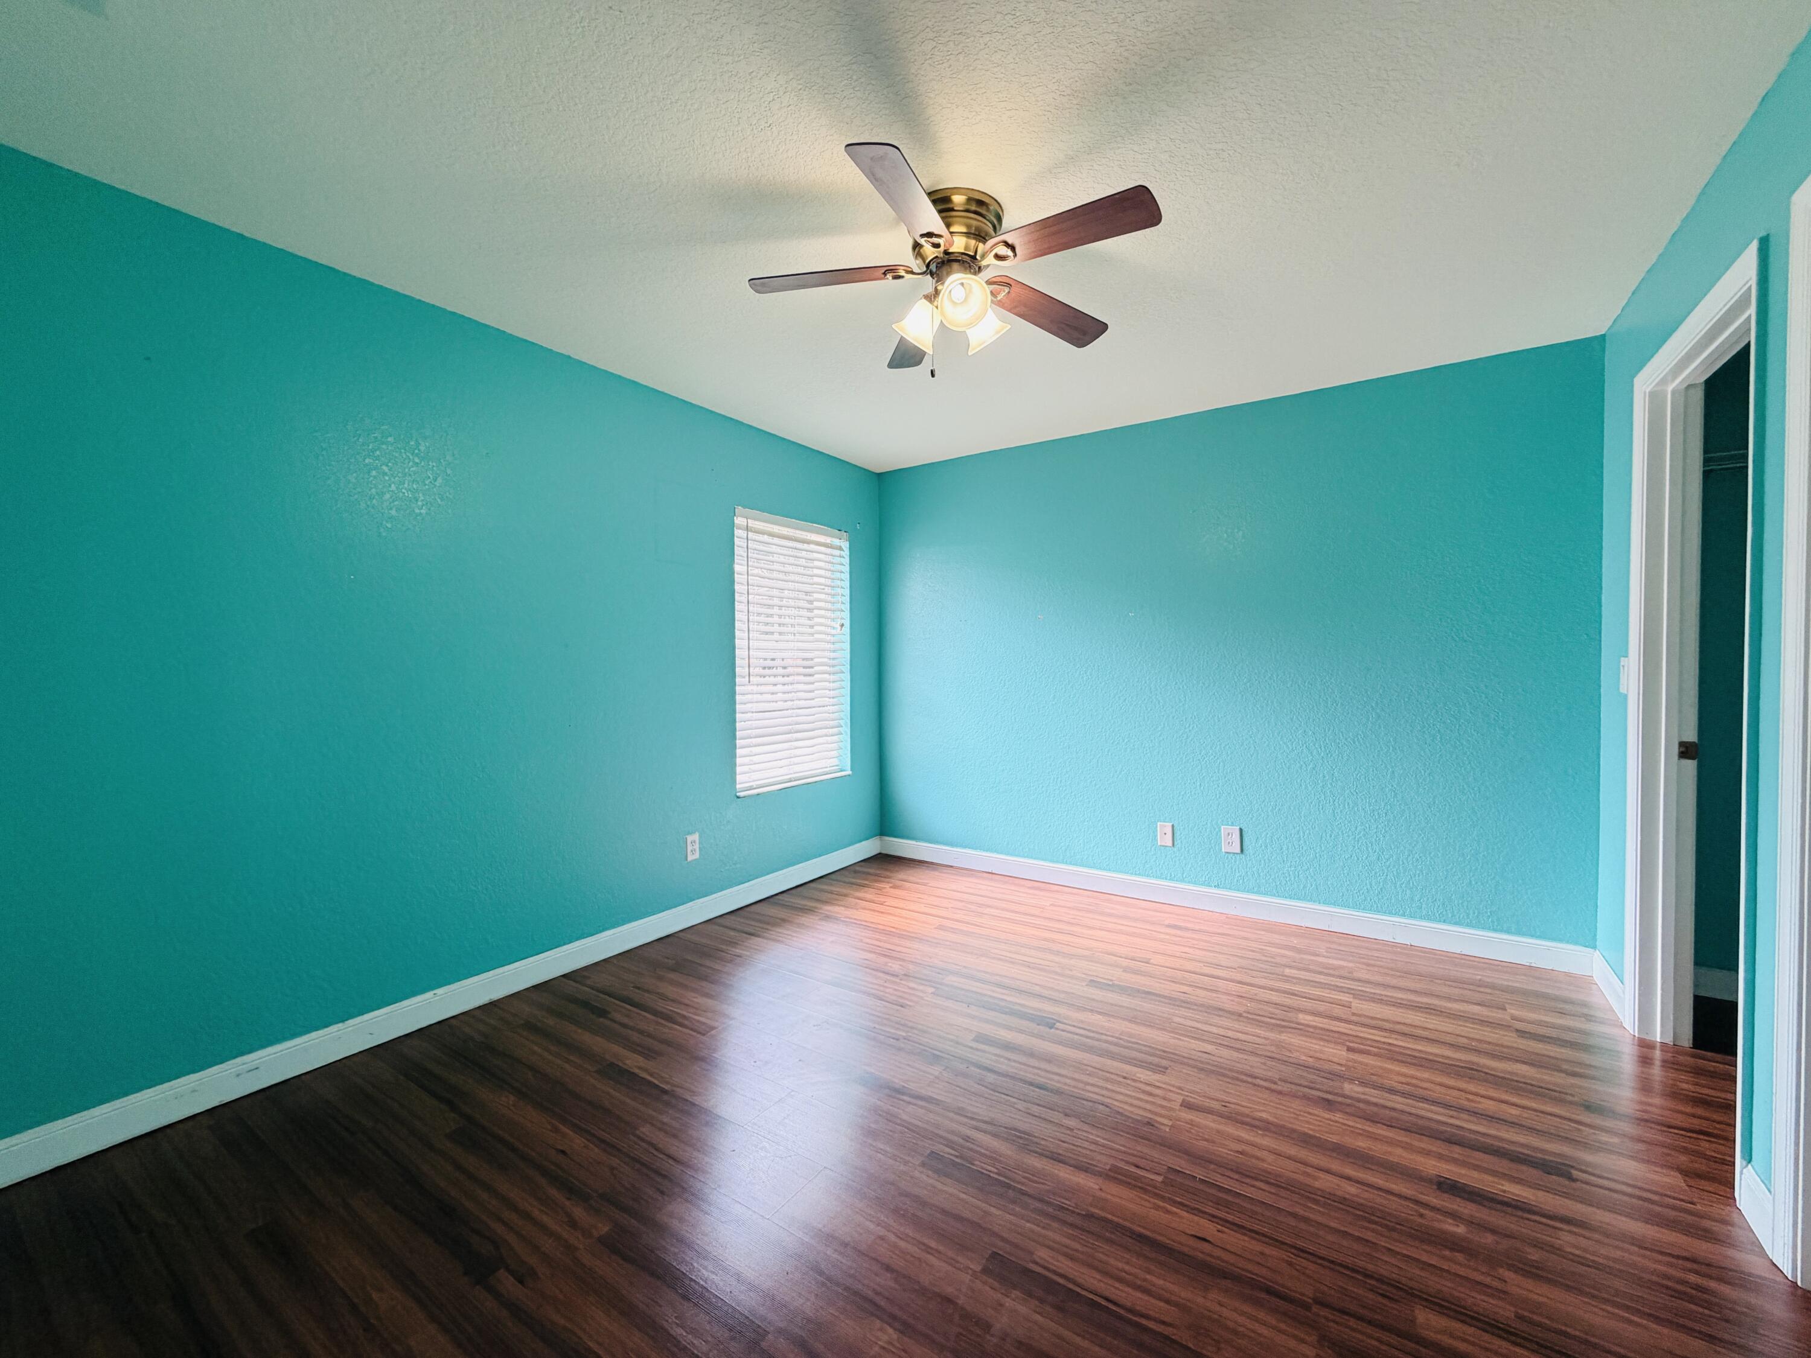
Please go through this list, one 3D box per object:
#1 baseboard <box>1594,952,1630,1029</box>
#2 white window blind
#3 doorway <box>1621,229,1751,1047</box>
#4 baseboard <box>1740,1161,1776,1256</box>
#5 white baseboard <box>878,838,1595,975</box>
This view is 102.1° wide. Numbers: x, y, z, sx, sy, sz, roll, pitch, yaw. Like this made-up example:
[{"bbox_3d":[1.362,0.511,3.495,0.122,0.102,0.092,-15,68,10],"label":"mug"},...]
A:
[{"bbox_3d":[2.505,1.100,2.612,0.018,0.112,0.474,1,2,34],"label":"baseboard"},{"bbox_3d":[-0.618,-0.156,4.031,0.075,1.420,0.895,1,2,34],"label":"white window blind"},{"bbox_3d":[2.159,0.108,1.955,0.145,2.128,0.969,1,2,34],"label":"doorway"},{"bbox_3d":[1.792,1.128,1.541,0.018,0.112,0.171,1,2,34],"label":"baseboard"},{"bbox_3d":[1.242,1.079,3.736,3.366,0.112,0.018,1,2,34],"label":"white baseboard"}]

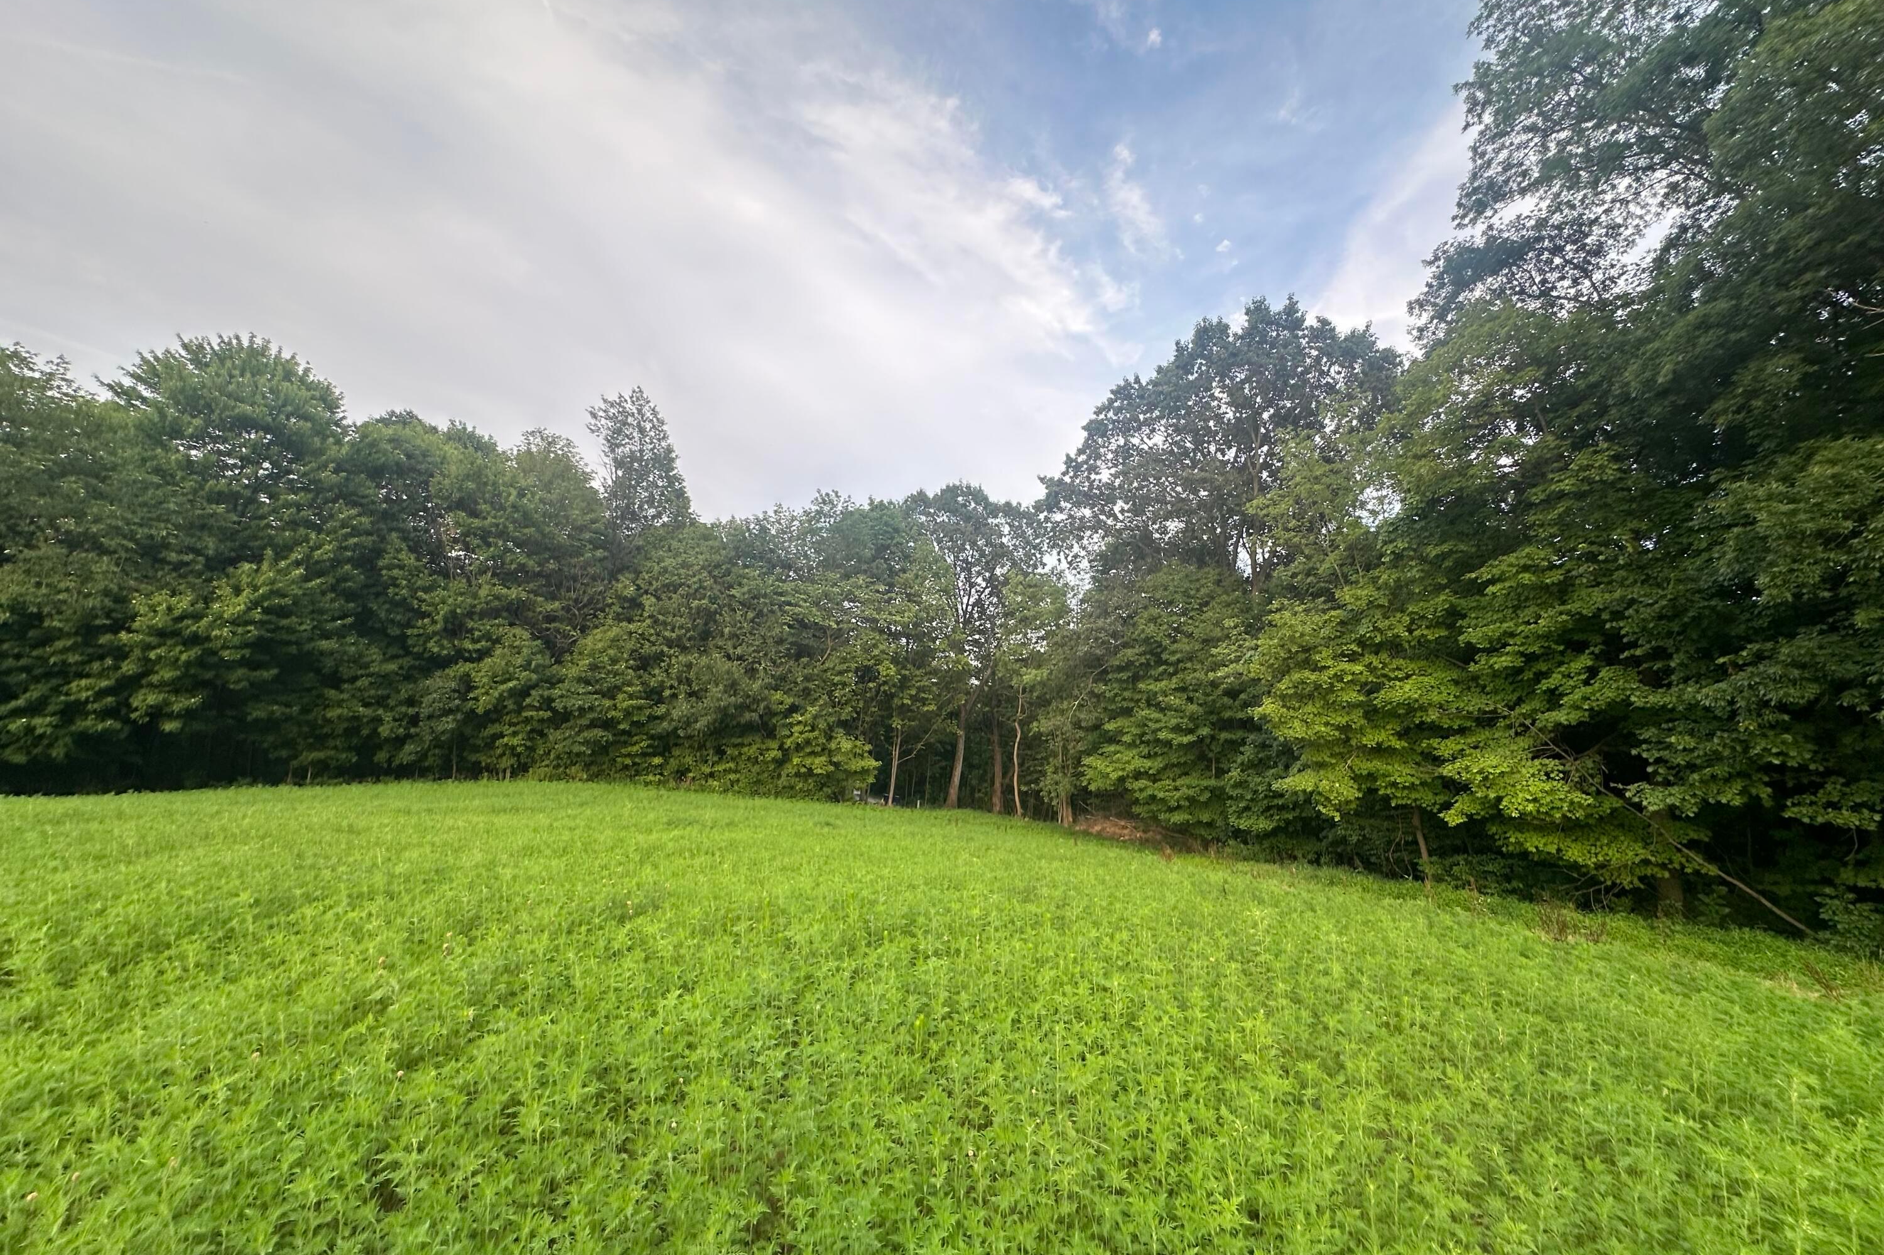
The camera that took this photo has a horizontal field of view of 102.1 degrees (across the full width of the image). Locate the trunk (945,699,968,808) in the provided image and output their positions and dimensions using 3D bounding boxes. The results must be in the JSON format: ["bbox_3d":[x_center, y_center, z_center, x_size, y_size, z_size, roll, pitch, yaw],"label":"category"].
[{"bbox_3d":[0.660,5.473,33.245,0.580,4.729,0.500,7,-6,1],"label":"trunk"}]

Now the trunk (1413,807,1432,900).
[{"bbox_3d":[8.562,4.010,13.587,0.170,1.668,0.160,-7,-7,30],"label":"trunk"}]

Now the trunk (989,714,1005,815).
[{"bbox_3d":[2.334,5.774,32.222,0.420,4.238,0.400,0,-6,0],"label":"trunk"}]

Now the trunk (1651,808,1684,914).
[{"bbox_3d":[12.457,4.028,13.095,0.360,1.823,0.360,-5,-8,43],"label":"trunk"}]

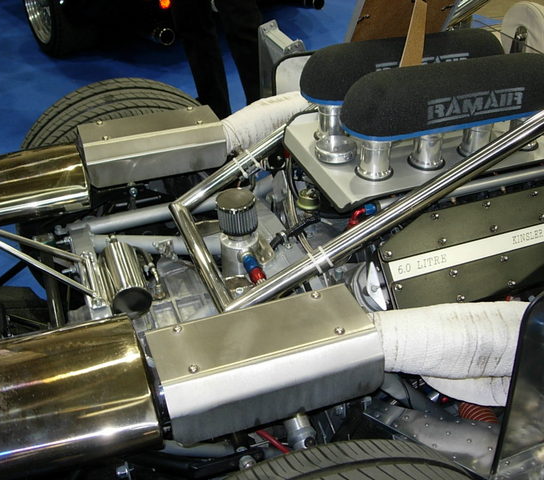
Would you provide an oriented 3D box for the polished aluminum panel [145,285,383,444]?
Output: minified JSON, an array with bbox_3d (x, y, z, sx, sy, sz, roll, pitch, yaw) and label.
[{"bbox_3d":[-0.016,0.176,1.060,0.319,0.104,0.174,-12,35,-16],"label":"polished aluminum panel"}]

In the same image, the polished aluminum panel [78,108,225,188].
[{"bbox_3d":[-0.286,-0.231,1.685,0.319,0.104,0.174,-12,35,-16],"label":"polished aluminum panel"}]

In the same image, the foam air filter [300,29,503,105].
[{"bbox_3d":[0.278,-0.370,1.450,0.450,0.088,0.158,-12,35,-16],"label":"foam air filter"}]

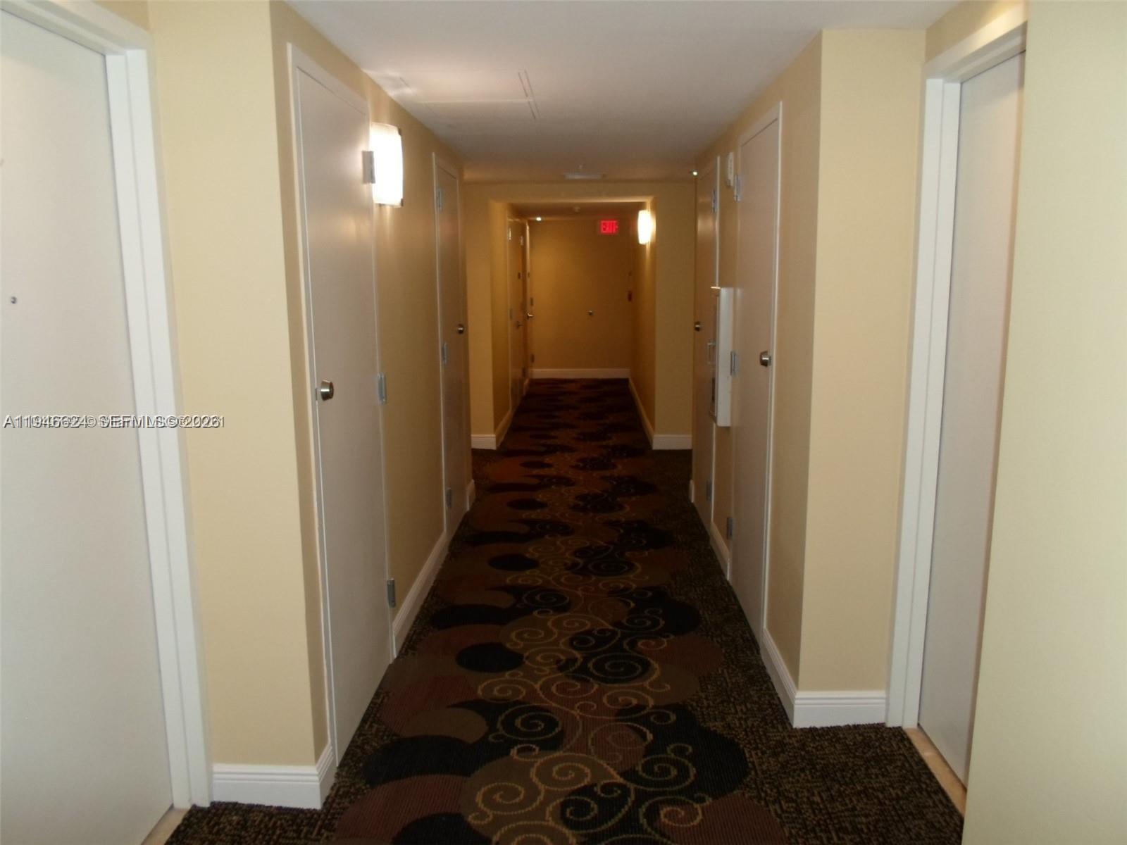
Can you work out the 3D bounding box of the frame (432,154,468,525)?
[{"bbox_3d":[-0.684,-0.408,4.735,0.110,2.127,0.761,0,9,2],"label":"frame"}]

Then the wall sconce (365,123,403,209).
[{"bbox_3d":[-0.652,-0.956,3.074,0.090,0.299,0.185,0,9,2],"label":"wall sconce"}]

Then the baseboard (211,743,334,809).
[{"bbox_3d":[-0.855,1.034,2.429,0.321,0.134,0.201,0,9,2],"label":"baseboard"}]

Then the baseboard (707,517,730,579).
[{"bbox_3d":[0.828,0.666,4.329,0.018,0.134,0.567,0,9,2],"label":"baseboard"}]

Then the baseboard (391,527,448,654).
[{"bbox_3d":[-0.658,0.764,3.874,0.018,0.134,1.287,0,9,2],"label":"baseboard"}]

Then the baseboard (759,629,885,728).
[{"bbox_3d":[0.936,0.914,2.990,0.312,0.134,0.566,0,9,2],"label":"baseboard"}]

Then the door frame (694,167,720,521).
[{"bbox_3d":[0.863,-0.426,4.878,0.055,2.067,0.783,0,9,2],"label":"door frame"}]

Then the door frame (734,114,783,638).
[{"bbox_3d":[0.845,-0.196,3.513,0.110,2.127,0.792,0,9,2],"label":"door frame"}]

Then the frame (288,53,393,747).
[{"bbox_3d":[-0.744,-0.033,2.715,0.110,2.127,0.776,0,9,2],"label":"frame"}]

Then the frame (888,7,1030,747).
[{"bbox_3d":[1.130,0.067,2.124,0.152,2.113,0.935,0,9,2],"label":"frame"}]

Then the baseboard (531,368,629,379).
[{"bbox_3d":[0.238,-0.687,11.647,1.398,0.134,0.018,0,9,2],"label":"baseboard"}]

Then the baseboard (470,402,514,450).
[{"bbox_3d":[-0.678,0.038,7.790,0.266,0.134,1.510,0,9,2],"label":"baseboard"}]

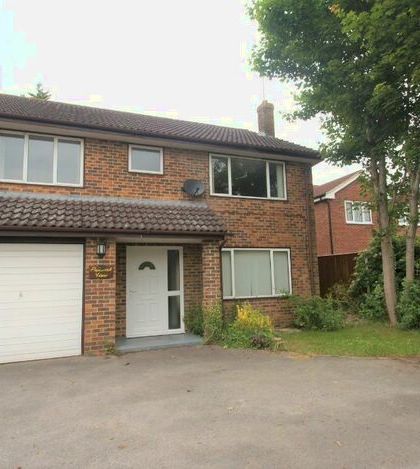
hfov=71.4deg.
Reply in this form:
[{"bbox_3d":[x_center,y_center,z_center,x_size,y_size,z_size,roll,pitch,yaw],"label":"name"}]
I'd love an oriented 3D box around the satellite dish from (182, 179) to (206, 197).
[{"bbox_3d":[-0.382,-1.146,7.200,0.540,0.450,0.400,1,-6,-23],"label":"satellite dish"}]

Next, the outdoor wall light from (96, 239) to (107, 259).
[{"bbox_3d":[-2.073,0.268,5.590,0.160,0.340,0.200,1,-5,-19],"label":"outdoor wall light"}]

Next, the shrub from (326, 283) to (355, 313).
[{"bbox_3d":[4.244,2.049,9.500,0.800,0.970,0.750,1,-6,-20],"label":"shrub"}]

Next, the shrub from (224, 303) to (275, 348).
[{"bbox_3d":[0.899,1.880,6.402,0.950,0.800,0.850,1,-5,-19],"label":"shrub"}]

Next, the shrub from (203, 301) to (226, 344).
[{"bbox_3d":[0.097,1.898,6.300,0.500,0.950,0.480,1,-6,-20],"label":"shrub"}]

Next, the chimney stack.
[{"bbox_3d":[2.136,-4.394,11.237,0.500,1.500,0.500,1,-6,-20],"label":"chimney stack"}]

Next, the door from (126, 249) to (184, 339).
[{"bbox_3d":[-1.285,1.340,6.973,1.371,2.076,0.100,1,-6,-20],"label":"door"}]

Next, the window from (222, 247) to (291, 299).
[{"bbox_3d":[1.205,1.049,7.927,2.330,1.309,0.100,1,-5,-19],"label":"window"}]

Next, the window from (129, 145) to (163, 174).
[{"bbox_3d":[-1.572,-1.852,7.256,0.838,0.690,0.100,1,-5,-19],"label":"window"}]

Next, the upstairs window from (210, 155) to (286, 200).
[{"bbox_3d":[1.118,-1.558,8.149,2.358,1.121,0.100,1,-6,-20],"label":"upstairs window"}]

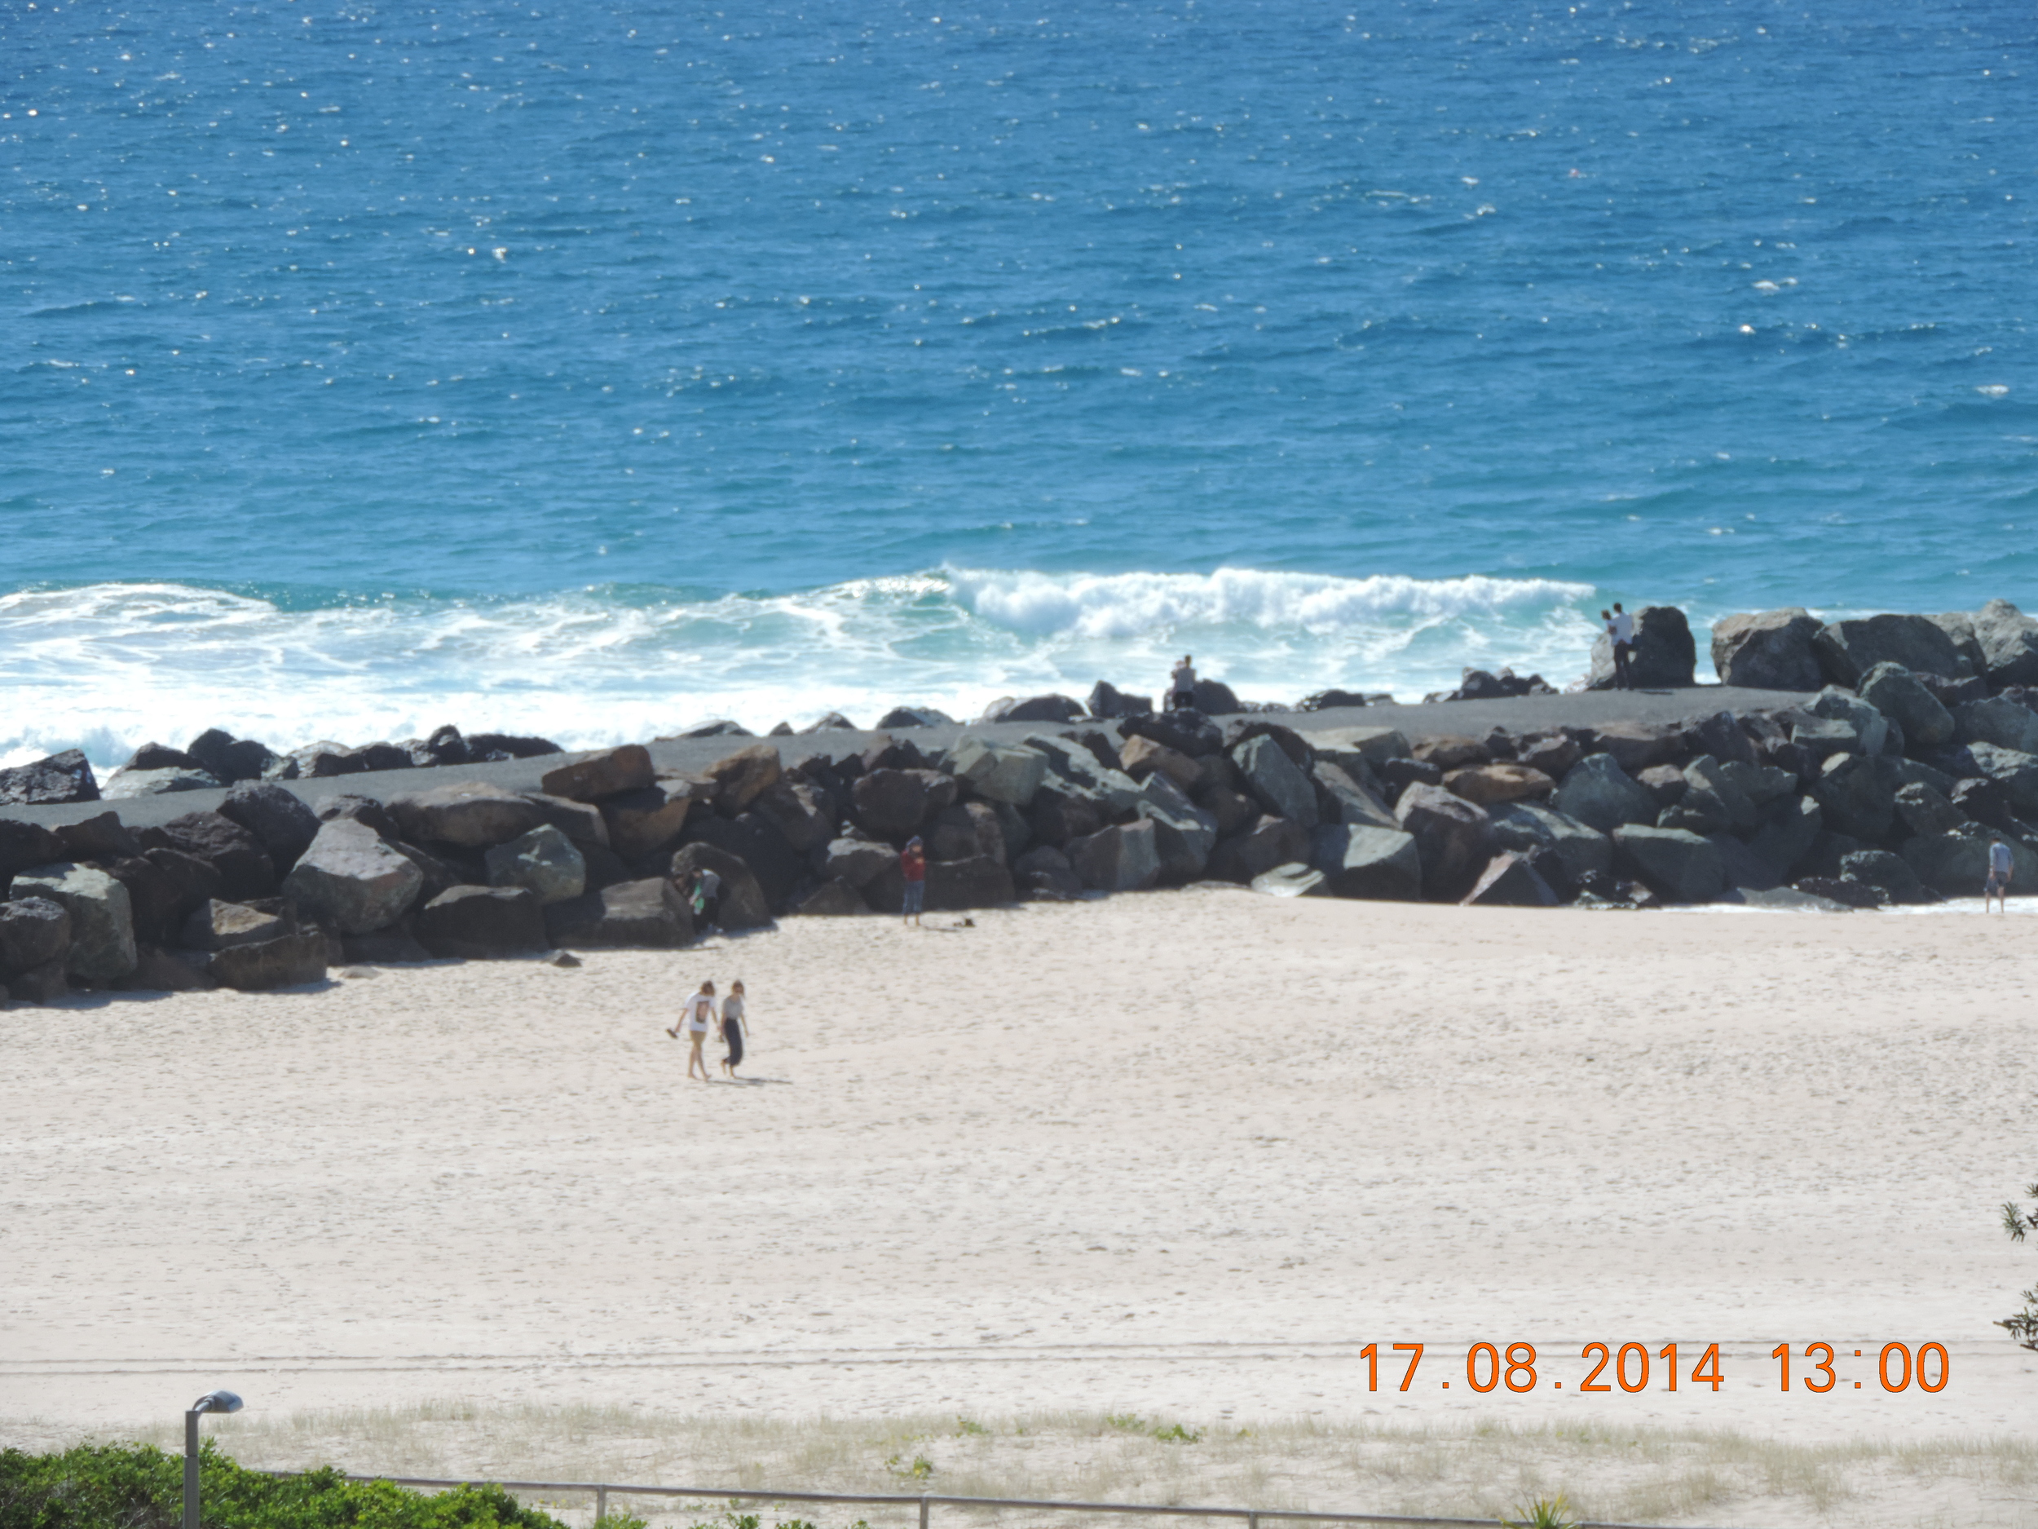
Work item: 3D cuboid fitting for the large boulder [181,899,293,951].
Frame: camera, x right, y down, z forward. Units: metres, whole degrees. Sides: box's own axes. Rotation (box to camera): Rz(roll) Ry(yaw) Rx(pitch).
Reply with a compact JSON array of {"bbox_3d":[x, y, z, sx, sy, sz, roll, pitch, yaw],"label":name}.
[{"bbox_3d":[-14.140,3.009,266.226,1.983,1.117,1.535,0,4,0],"label":"large boulder"}]

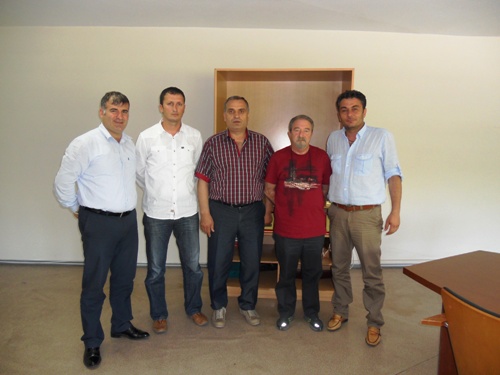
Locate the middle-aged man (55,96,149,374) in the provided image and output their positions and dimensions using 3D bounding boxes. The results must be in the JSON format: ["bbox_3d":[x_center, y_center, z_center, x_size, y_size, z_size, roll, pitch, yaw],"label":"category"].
[{"bbox_3d":[-0.963,0.246,2.580,0.500,1.728,0.580,7,10,43],"label":"middle-aged man"}]

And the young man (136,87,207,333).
[{"bbox_3d":[-0.588,0.176,2.921,0.540,1.793,0.400,-2,7,-18],"label":"young man"}]

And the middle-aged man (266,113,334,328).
[{"bbox_3d":[0.373,0.270,2.968,0.530,1.620,0.400,1,7,1],"label":"middle-aged man"}]

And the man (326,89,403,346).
[{"bbox_3d":[0.815,0.204,2.851,0.570,1.793,0.460,5,8,28],"label":"man"}]

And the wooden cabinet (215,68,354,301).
[{"bbox_3d":[0.300,-0.030,3.710,1.175,2.029,0.603,1,7,5],"label":"wooden cabinet"}]

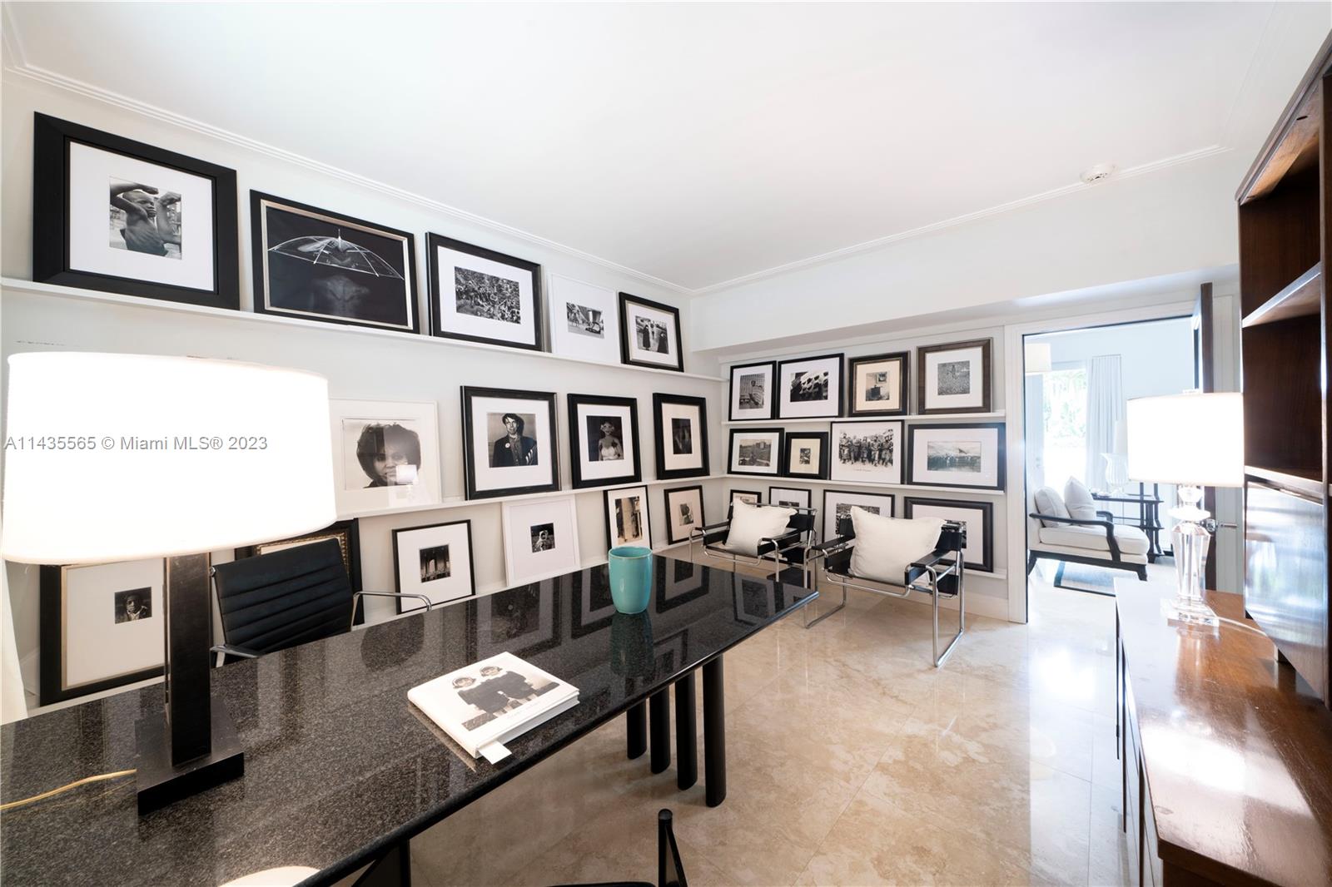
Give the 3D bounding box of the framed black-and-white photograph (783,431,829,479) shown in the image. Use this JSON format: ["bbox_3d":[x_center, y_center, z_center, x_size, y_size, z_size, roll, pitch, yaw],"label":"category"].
[{"bbox_3d":[1.268,0.110,3.996,0.400,0.411,0.035,0,-5,39],"label":"framed black-and-white photograph"}]

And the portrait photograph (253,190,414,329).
[{"bbox_3d":[-1.665,-0.885,2.287,0.680,0.600,0.040,-1,-6,-45],"label":"portrait photograph"}]

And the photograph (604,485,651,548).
[{"bbox_3d":[-0.313,0.638,3.639,0.465,0.545,0.030,-1,-5,-45],"label":"photograph"}]

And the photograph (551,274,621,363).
[{"bbox_3d":[-0.620,-0.952,3.476,0.618,0.599,0.045,-2,-2,-44],"label":"photograph"}]

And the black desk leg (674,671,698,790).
[{"bbox_3d":[0.079,0.958,1.723,0.095,0.720,0.057,-2,1,-44],"label":"black desk leg"}]

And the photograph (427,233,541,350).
[{"bbox_3d":[-1.162,-0.959,2.937,0.741,0.629,0.050,-2,-2,-44],"label":"photograph"}]

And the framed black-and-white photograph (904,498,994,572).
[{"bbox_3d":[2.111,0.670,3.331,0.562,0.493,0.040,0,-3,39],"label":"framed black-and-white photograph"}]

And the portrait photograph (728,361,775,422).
[{"bbox_3d":[0.851,-0.497,4.327,0.504,0.552,0.030,0,-3,39],"label":"portrait photograph"}]

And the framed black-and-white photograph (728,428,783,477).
[{"bbox_3d":[0.877,0.086,4.313,0.593,0.456,0.030,0,-5,39],"label":"framed black-and-white photograph"}]

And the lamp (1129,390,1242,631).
[{"bbox_3d":[1.699,0.198,1.440,0.286,0.730,0.286,-2,1,-44],"label":"lamp"}]

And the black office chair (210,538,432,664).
[{"bbox_3d":[-1.308,0.888,1.745,0.630,0.870,0.590,0,1,15],"label":"black office chair"}]

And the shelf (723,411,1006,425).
[{"bbox_3d":[1.483,-0.212,3.801,2.265,0.035,0.100,0,1,39],"label":"shelf"}]

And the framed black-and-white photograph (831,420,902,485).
[{"bbox_3d":[1.669,0.071,3.699,0.576,0.508,0.035,0,-2,41],"label":"framed black-and-white photograph"}]

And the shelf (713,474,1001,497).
[{"bbox_3d":[1.485,0.337,3.859,2.325,0.033,0.090,0,1,41],"label":"shelf"}]

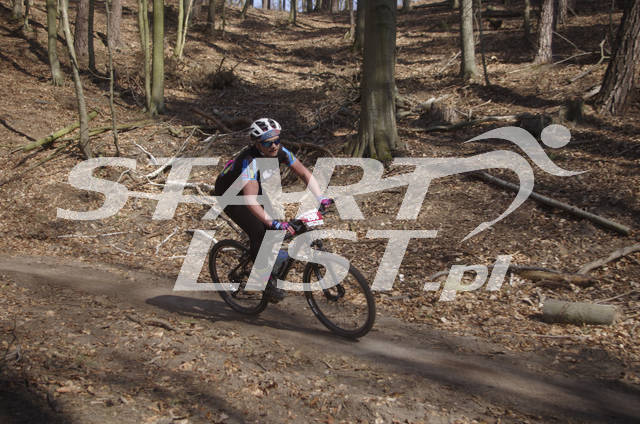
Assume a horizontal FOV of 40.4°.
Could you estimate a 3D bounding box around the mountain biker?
[{"bbox_3d":[-0.439,0.009,7.005,1.020,1.470,0.680,6,16,40],"label":"mountain biker"}]

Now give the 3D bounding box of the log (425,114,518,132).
[{"bbox_3d":[2.765,-1.623,15.900,1.667,0.170,0.200,-5,5,7],"label":"log"}]

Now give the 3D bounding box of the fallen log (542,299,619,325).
[{"bbox_3d":[2.376,0.919,7.950,0.630,0.205,0.205,3,5,22],"label":"fallen log"}]

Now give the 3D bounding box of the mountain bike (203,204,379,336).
[{"bbox_3d":[-0.305,0.479,7.149,1.850,1.050,0.720,6,25,40],"label":"mountain bike"}]

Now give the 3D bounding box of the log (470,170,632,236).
[{"bbox_3d":[2.695,-0.161,10.650,0.100,0.100,3.194,-2,14,-21],"label":"log"}]

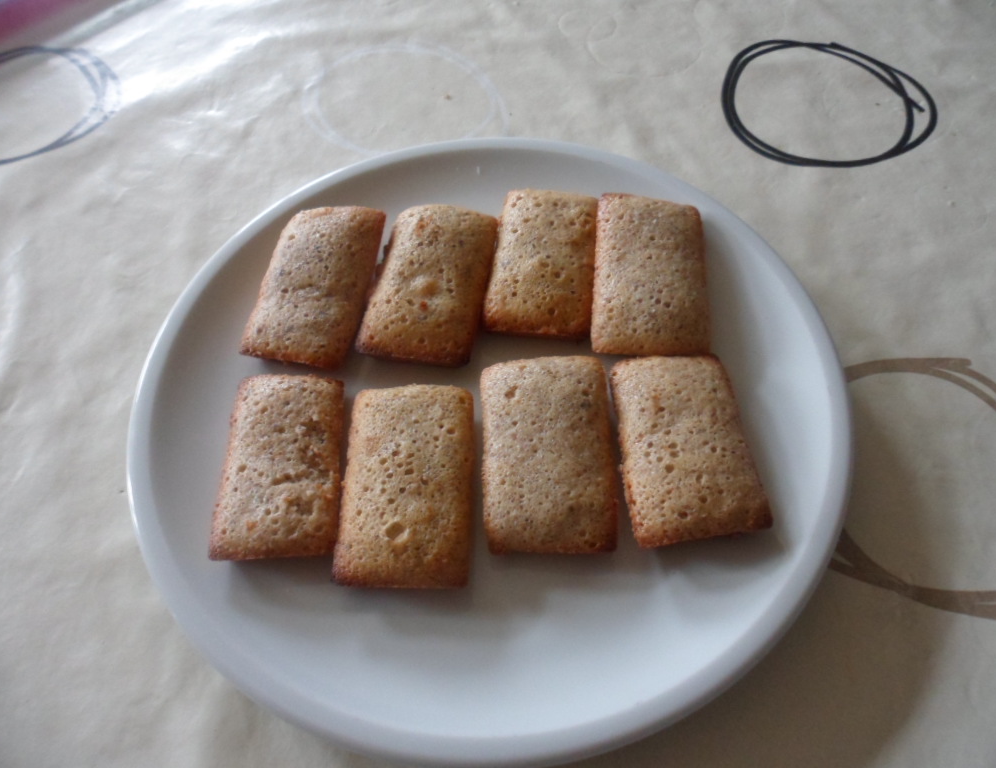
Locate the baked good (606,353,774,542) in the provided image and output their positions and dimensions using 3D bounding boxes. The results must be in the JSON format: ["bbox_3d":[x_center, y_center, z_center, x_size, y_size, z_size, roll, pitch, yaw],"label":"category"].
[{"bbox_3d":[0.071,0.024,0.297,0.047,0.016,0.078,-5,59,-3],"label":"baked good"}]

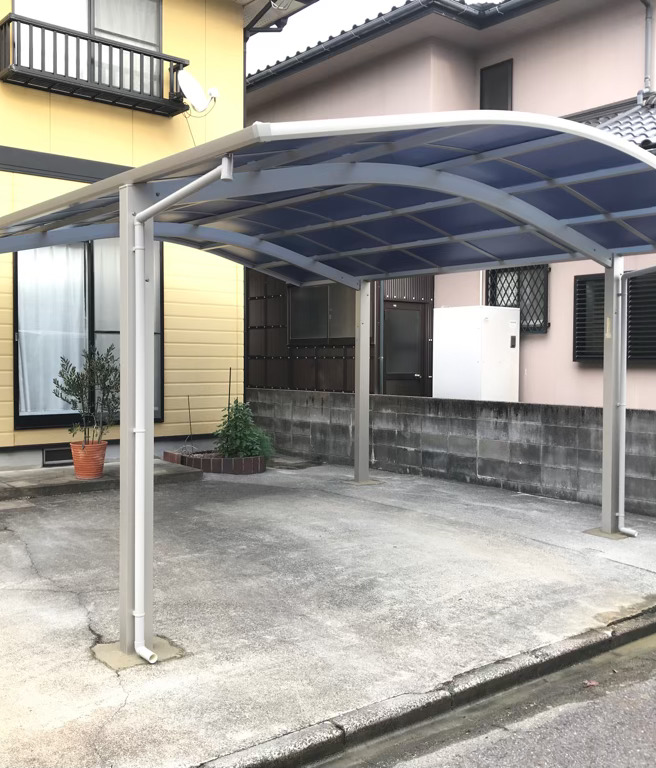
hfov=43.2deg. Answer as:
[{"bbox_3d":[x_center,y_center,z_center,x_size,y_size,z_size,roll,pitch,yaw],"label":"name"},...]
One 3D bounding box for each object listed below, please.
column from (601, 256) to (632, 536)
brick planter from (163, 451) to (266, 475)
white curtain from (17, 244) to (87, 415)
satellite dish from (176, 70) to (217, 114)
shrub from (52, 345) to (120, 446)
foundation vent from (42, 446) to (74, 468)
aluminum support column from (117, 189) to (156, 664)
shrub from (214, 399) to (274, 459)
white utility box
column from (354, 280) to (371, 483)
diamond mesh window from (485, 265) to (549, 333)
[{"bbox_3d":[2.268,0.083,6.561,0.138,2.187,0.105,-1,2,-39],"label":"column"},{"bbox_3d":[-1.232,0.919,9.729,0.900,0.190,1.030,-1,2,-39],"label":"brick planter"},{"bbox_3d":[-2.937,-0.611,8.848,0.760,1.890,0.100,-1,2,-40],"label":"white curtain"},{"bbox_3d":[-1.431,-3.248,9.199,0.400,0.500,0.440,1,2,25],"label":"satellite dish"},{"bbox_3d":[-2.387,0.107,8.290,0.700,1.013,0.640,-1,2,-40],"label":"shrub"},{"bbox_3d":[-2.839,0.786,8.888,0.450,0.195,0.080,-1,2,-40],"label":"foundation vent"},{"bbox_3d":[-0.961,0.187,4.160,0.140,2.318,0.092,-1,2,-40],"label":"aluminum support column"},{"bbox_3d":[-1.015,0.498,9.802,0.680,0.700,0.620,0,2,-5],"label":"shrub"},{"bbox_3d":[1.709,0.039,9.567,0.670,1.800,0.700,-1,2,-40],"label":"white utility box"},{"bbox_3d":[0.367,-0.022,8.851,0.132,2.150,0.083,-1,2,-39],"label":"column"},{"bbox_3d":[2.187,-0.964,9.542,0.110,0.783,0.884,-1,2,-39],"label":"diamond mesh window"}]

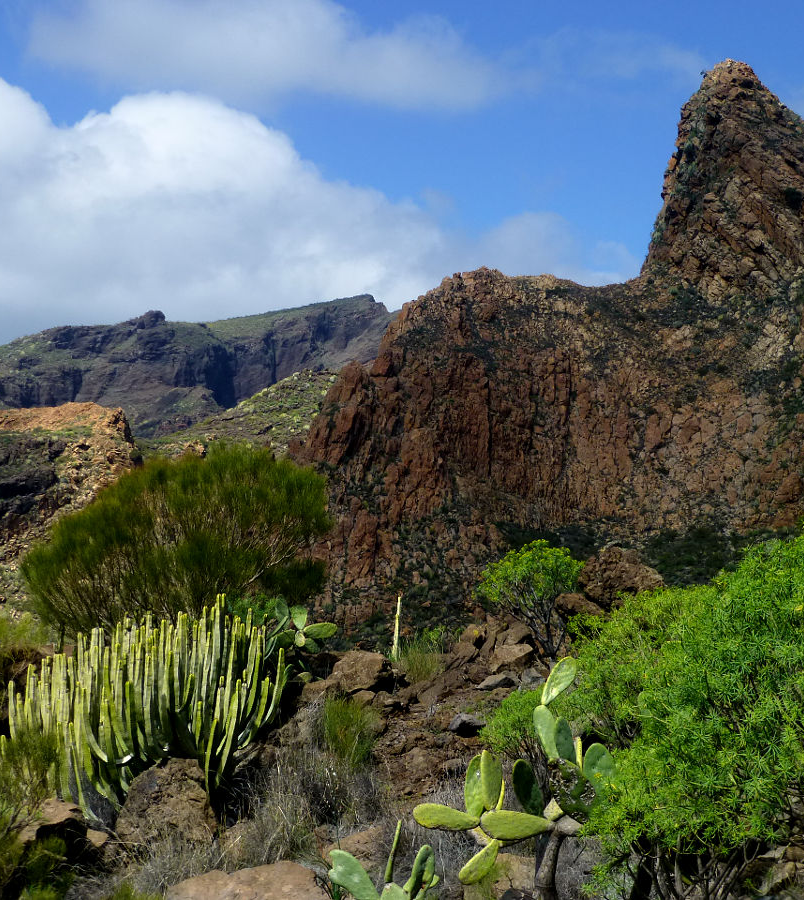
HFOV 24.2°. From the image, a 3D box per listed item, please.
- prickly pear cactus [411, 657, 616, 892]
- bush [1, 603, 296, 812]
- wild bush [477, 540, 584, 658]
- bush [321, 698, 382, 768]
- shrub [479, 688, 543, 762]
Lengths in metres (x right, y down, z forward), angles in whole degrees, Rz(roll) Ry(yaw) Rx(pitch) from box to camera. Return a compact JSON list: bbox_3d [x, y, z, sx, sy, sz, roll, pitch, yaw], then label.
[{"bbox_3d":[0.488,1.421,8.200,0.880,1.000,0.750,0,-2,0],"label":"prickly pear cactus"},{"bbox_3d":[-1.706,1.719,12.400,1.830,1.400,1.550,0,-2,0],"label":"bush"},{"bbox_3d":[1.167,1.358,17.000,0.960,1.050,0.900,0,-2,0],"label":"wild bush"},{"bbox_3d":[-0.349,1.917,12.700,0.390,0.480,0.370,0,-2,0],"label":"bush"},{"bbox_3d":[0.703,1.726,11.600,0.480,0.500,0.450,0,-2,0],"label":"shrub"}]

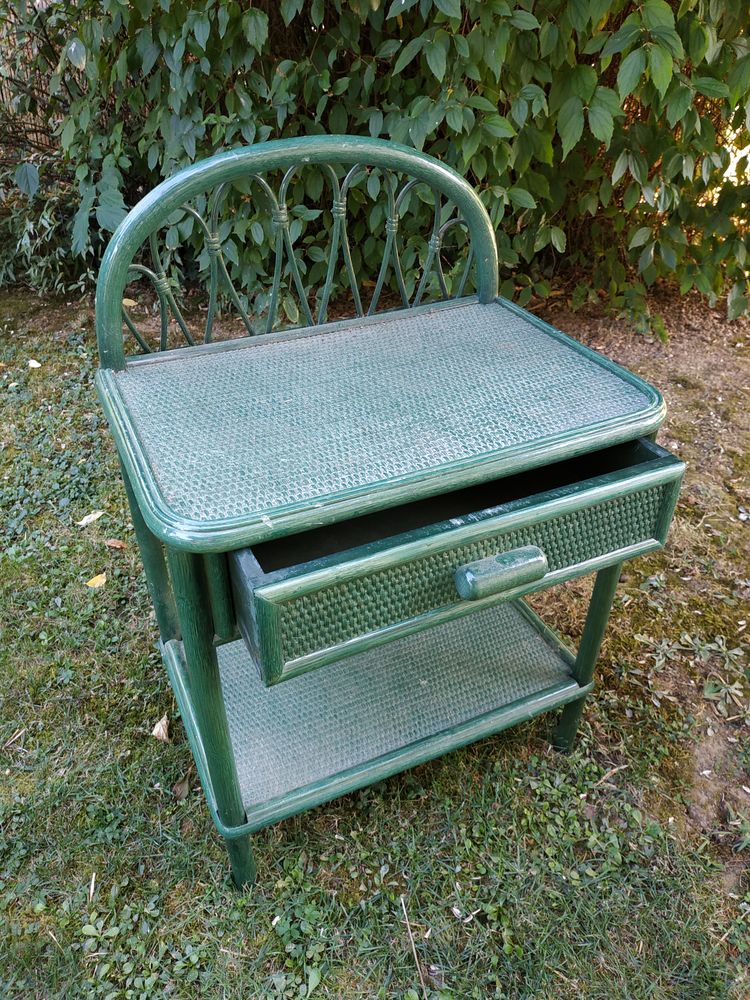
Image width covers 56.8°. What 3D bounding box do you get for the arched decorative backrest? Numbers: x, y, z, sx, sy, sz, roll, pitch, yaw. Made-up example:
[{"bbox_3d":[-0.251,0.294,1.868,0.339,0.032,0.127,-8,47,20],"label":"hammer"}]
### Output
[{"bbox_3d":[-0.065,-0.292,0.781,0.510,0.216,0.029,-15,39,-20],"label":"arched decorative backrest"}]

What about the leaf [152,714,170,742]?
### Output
[{"bbox_3d":[-0.318,0.339,1.036,0.030,0.015,0.046,-2,37,-4],"label":"leaf"}]

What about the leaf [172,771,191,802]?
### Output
[{"bbox_3d":[-0.267,0.394,0.963,0.025,0.014,0.043,5,37,6],"label":"leaf"}]

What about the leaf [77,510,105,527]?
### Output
[{"bbox_3d":[-0.593,0.034,1.443,0.061,0.014,0.025,-28,46,-34],"label":"leaf"}]

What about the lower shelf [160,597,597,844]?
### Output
[{"bbox_3d":[-0.004,0.234,0.989,0.519,0.025,0.331,-15,39,-20],"label":"lower shelf"}]

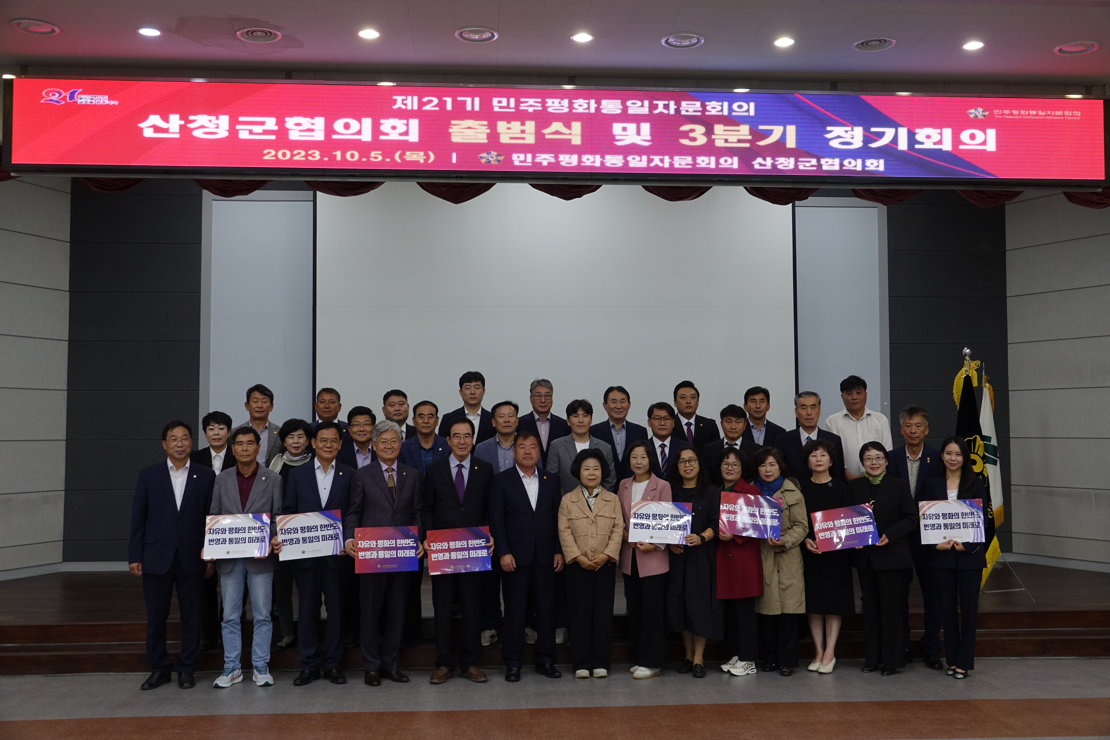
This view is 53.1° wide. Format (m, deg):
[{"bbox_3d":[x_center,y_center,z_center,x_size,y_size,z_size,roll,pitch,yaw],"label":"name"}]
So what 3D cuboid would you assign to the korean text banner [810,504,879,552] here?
[{"bbox_3d":[1.982,1.082,7.580,0.415,0.294,0.030,-12,-19,10],"label":"korean text banner"}]

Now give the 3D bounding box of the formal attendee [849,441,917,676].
[{"bbox_3d":[2.245,1.283,7.610,0.480,1.584,0.360,-1,-3,16],"label":"formal attendee"}]

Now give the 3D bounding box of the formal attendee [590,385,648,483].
[{"bbox_3d":[0.488,0.979,8.428,0.490,1.715,0.310,0,-3,0],"label":"formal attendee"}]

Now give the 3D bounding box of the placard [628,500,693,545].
[{"bbox_3d":[0.707,1.022,7.420,0.420,0.297,0.025,2,-13,2],"label":"placard"}]

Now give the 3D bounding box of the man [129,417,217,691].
[{"bbox_3d":[-2.515,1.201,7.310,0.560,1.726,0.340,1,-3,-12],"label":"man"}]

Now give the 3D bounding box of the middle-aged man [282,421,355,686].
[{"bbox_3d":[-1.593,1.208,7.413,0.510,1.723,0.380,0,-3,-6],"label":"middle-aged man"}]

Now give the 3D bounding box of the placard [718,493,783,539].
[{"bbox_3d":[1.330,0.989,7.530,0.415,0.294,0.030,5,-13,8],"label":"placard"}]

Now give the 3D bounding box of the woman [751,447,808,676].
[{"bbox_3d":[1.557,1.315,7.739,0.470,1.551,0.370,-1,-3,17],"label":"woman"}]

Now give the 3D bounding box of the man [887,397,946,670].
[{"bbox_3d":[2.590,1.175,7.958,0.510,1.852,0.330,-1,-3,10],"label":"man"}]

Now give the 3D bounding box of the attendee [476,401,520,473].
[{"bbox_3d":[-0.348,1.089,8.021,0.490,1.739,0.320,0,-3,-3],"label":"attendee"}]

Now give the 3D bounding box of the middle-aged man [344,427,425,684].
[{"bbox_3d":[-1.135,1.202,7.360,0.530,1.728,0.400,0,-3,-10],"label":"middle-aged man"}]

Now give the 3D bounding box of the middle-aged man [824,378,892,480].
[{"bbox_3d":[2.358,0.944,8.557,0.540,1.796,0.310,0,-3,5],"label":"middle-aged man"}]

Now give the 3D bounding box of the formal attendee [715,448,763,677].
[{"bbox_3d":[1.284,1.309,7.648,0.400,1.539,0.350,-2,-3,25],"label":"formal attendee"}]

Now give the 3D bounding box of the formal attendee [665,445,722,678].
[{"bbox_3d":[0.955,1.297,7.614,0.430,1.561,0.360,-1,-3,15],"label":"formal attendee"}]

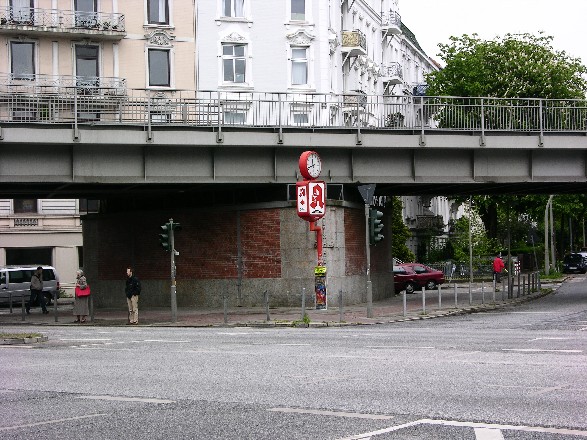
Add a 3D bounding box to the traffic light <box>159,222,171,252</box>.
[{"bbox_3d":[-4.025,0.542,37.200,0.380,0.870,0.290,-1,-2,9],"label":"traffic light"}]

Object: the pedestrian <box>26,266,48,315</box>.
[{"bbox_3d":[-9.548,2.639,44.300,0.760,1.770,0.520,-2,-2,15],"label":"pedestrian"}]

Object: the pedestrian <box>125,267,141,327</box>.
[{"bbox_3d":[-4.962,2.328,36.600,0.340,1.790,0.500,1,-3,-44],"label":"pedestrian"}]

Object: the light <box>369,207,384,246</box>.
[{"bbox_3d":[2.670,0.237,38.000,0.470,1.120,0.380,-1,-2,-12],"label":"light"}]

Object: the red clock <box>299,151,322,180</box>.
[{"bbox_3d":[0.634,-2.028,44.000,0.300,1.020,1.020,-3,-3,35],"label":"red clock"}]

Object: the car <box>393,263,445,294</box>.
[{"bbox_3d":[5.792,2.878,59.000,1.700,1.380,4.200,-3,-3,34],"label":"car"}]

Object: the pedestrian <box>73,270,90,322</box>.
[{"bbox_3d":[-6.602,2.391,37.100,0.420,1.670,0.500,0,-3,-33],"label":"pedestrian"}]

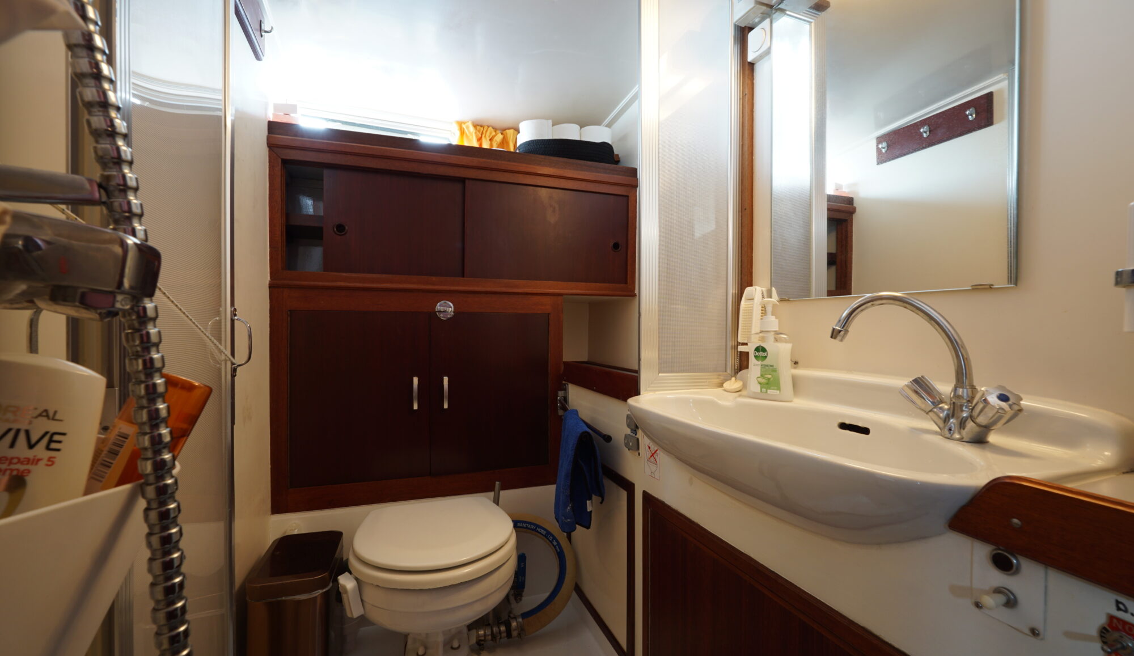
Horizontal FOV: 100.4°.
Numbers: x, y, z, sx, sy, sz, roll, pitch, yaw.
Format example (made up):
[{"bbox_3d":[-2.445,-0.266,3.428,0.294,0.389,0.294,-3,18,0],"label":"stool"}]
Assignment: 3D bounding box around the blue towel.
[{"bbox_3d":[0.033,0.335,1.130,0.075,0.245,0.190,0,1,-13],"label":"blue towel"}]

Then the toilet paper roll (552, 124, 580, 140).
[{"bbox_3d":[-0.005,-0.641,1.655,0.110,0.100,0.110,0,1,-19],"label":"toilet paper roll"}]

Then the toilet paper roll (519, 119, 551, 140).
[{"bbox_3d":[-0.107,-0.640,1.621,0.110,0.100,0.110,0,1,-19],"label":"toilet paper roll"}]

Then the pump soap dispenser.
[{"bbox_3d":[0.382,0.035,0.886,0.072,0.186,0.043,1,1,42],"label":"pump soap dispenser"}]

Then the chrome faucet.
[{"bbox_3d":[0.466,0.046,0.648,0.062,0.178,0.245,0,1,-19],"label":"chrome faucet"}]

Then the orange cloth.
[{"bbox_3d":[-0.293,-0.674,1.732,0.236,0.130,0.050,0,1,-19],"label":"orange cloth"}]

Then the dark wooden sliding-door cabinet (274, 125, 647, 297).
[{"bbox_3d":[-0.320,-0.325,1.554,1.081,0.434,0.300,0,1,-19],"label":"dark wooden sliding-door cabinet"}]

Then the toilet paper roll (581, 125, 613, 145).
[{"bbox_3d":[0.106,-0.651,1.692,0.110,0.100,0.110,0,1,-19],"label":"toilet paper roll"}]

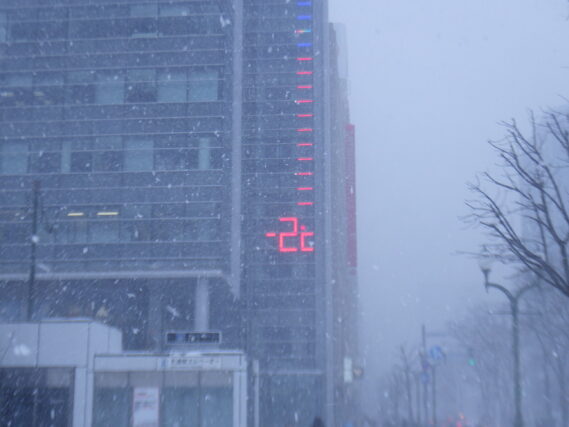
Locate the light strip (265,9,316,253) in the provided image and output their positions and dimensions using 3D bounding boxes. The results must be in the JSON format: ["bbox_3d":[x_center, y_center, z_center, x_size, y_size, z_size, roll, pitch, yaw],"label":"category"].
[{"bbox_3d":[0.337,-5.095,60.008,2.890,14.940,0.200,-1,-13,5],"label":"light strip"}]

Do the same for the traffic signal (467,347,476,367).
[{"bbox_3d":[11.025,8.447,60.000,0.400,1.160,0.350,-1,-13,5],"label":"traffic signal"}]

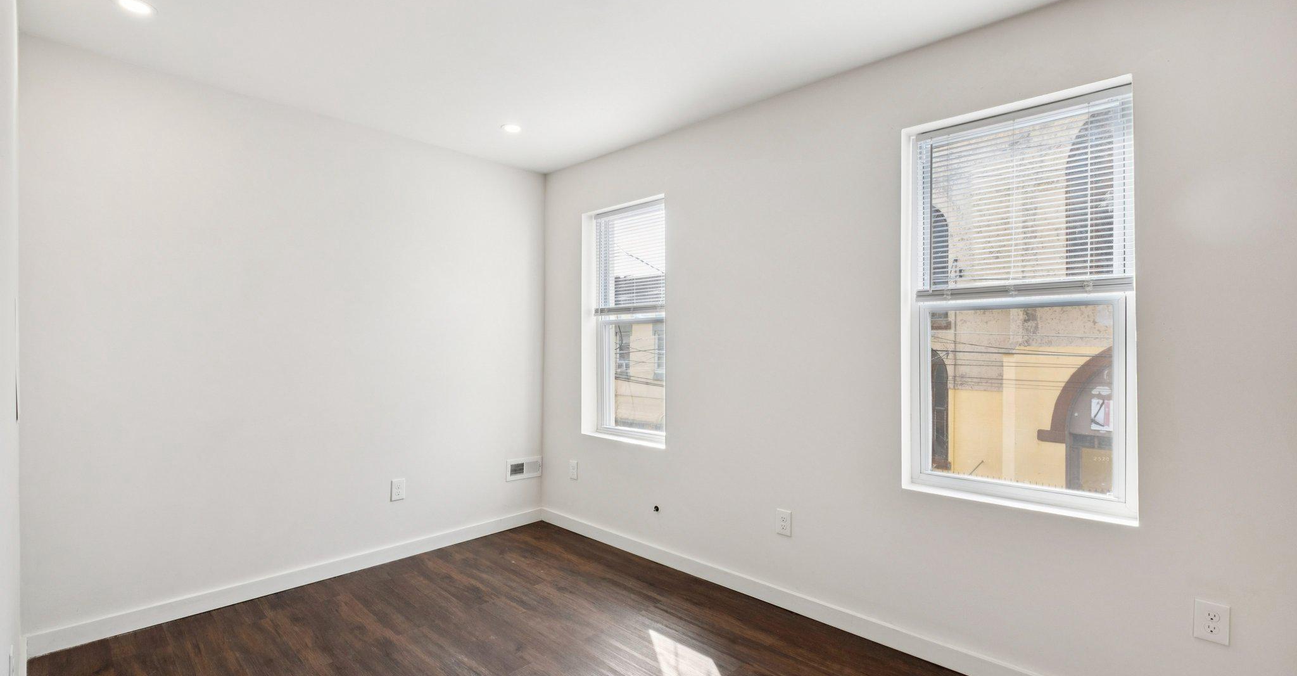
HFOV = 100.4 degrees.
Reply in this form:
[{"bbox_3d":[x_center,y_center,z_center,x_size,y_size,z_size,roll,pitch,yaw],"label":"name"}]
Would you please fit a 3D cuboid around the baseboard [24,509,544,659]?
[{"bbox_3d":[-1.621,1.245,3.006,2.420,0.089,0.015,0,0,-45],"label":"baseboard"}]

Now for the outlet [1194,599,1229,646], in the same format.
[{"bbox_3d":[1.712,0.863,1.643,0.072,0.115,0.009,0,0,42],"label":"outlet"}]

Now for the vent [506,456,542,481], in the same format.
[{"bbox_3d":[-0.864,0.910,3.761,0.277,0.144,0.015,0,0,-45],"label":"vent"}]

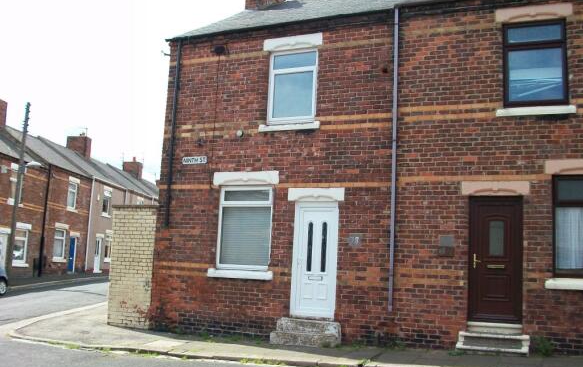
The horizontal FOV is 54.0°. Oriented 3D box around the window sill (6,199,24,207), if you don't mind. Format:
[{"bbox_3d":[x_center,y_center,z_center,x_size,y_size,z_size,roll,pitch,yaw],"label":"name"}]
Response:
[{"bbox_3d":[-13.307,0.978,27.515,0.160,0.170,1.250,1,-9,8],"label":"window sill"}]

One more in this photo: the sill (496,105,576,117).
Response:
[{"bbox_3d":[4.175,-1.215,9.750,1.292,0.116,0.200,-1,-9,23],"label":"sill"}]

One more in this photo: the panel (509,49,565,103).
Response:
[{"bbox_3d":[4.228,-1.866,9.891,0.893,0.918,0.030,-1,-9,23],"label":"panel"}]

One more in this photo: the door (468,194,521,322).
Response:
[{"bbox_3d":[3.428,1.271,9.639,0.860,2.109,0.080,-1,-9,21],"label":"door"}]

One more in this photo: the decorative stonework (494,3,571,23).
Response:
[{"bbox_3d":[4.247,-2.957,10.010,1.277,0.233,0.120,-1,-9,23],"label":"decorative stonework"}]

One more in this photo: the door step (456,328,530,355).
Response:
[{"bbox_3d":[3.246,2.561,9.212,1.061,0.306,0.450,-1,-9,21],"label":"door step"}]

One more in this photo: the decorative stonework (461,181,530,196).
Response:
[{"bbox_3d":[3.511,0.090,9.821,1.108,0.231,0.120,-1,-9,23],"label":"decorative stonework"}]

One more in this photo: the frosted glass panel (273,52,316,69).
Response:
[{"bbox_3d":[0.070,-2.454,11.562,0.913,0.320,0.030,-1,-9,21],"label":"frosted glass panel"}]

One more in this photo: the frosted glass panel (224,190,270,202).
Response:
[{"bbox_3d":[-0.888,0.254,11.466,0.991,0.210,0.030,-1,-9,21],"label":"frosted glass panel"}]

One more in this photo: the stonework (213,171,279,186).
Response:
[{"bbox_3d":[-0.908,-0.102,11.743,1.503,0.257,0.120,-1,-9,23],"label":"stonework"}]

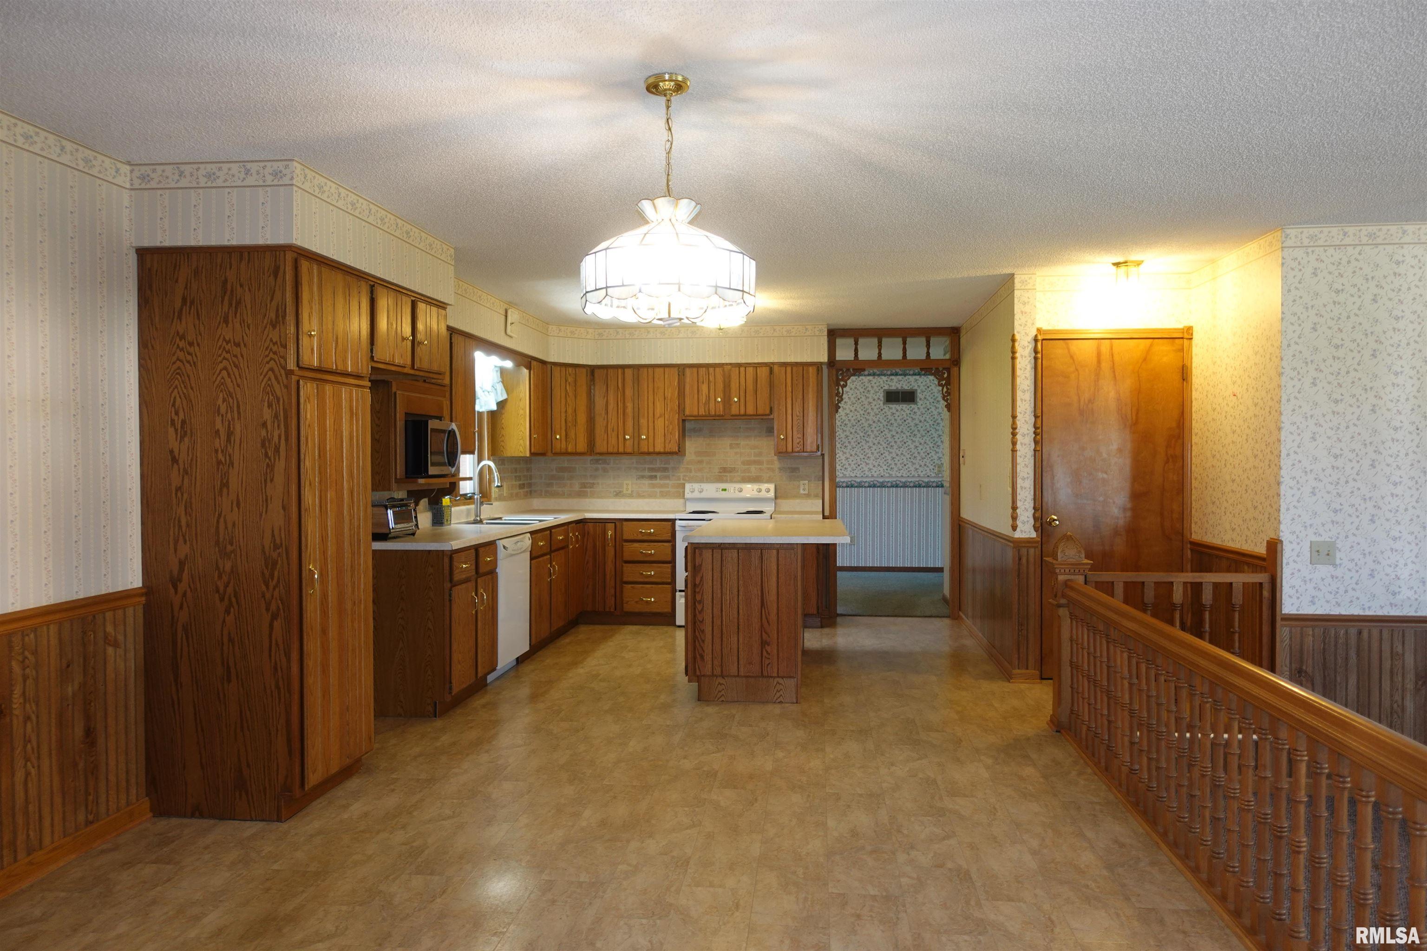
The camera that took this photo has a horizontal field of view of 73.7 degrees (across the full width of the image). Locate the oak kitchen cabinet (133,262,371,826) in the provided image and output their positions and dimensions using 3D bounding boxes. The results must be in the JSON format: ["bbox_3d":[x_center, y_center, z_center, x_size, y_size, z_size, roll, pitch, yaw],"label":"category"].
[{"bbox_3d":[-1.796,0.214,3.823,0.646,2.133,0.581,0,1,7],"label":"oak kitchen cabinet"}]

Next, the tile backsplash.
[{"bbox_3d":[-0.397,-0.119,7.752,2.555,0.685,1.060,0,1,6],"label":"tile backsplash"}]

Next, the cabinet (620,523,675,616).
[{"bbox_3d":[-0.499,0.738,7.978,0.455,0.784,0.620,0,1,6],"label":"cabinet"}]

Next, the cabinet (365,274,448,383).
[{"bbox_3d":[-1.718,-0.666,4.505,0.646,0.397,0.823,0,1,7],"label":"cabinet"}]

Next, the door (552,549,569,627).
[{"bbox_3d":[-1.137,0.834,7.022,0.022,0.562,0.435,0,1,6],"label":"door"}]

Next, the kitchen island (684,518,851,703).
[{"bbox_3d":[0.373,0.780,5.922,0.910,0.910,1.465,0,1,7],"label":"kitchen island"}]

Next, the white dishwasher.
[{"bbox_3d":[-1.535,0.815,6.012,0.605,0.870,0.605,0,1,6],"label":"white dishwasher"}]

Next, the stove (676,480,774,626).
[{"bbox_3d":[0.112,0.649,7.893,0.762,1.145,0.650,0,1,6],"label":"stove"}]

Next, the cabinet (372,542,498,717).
[{"bbox_3d":[-1.630,0.823,5.349,0.625,0.874,0.730,0,1,6],"label":"cabinet"}]

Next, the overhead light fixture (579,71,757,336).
[{"bbox_3d":[-0.129,-0.789,2.758,0.520,0.713,0.520,0,1,7],"label":"overhead light fixture"}]

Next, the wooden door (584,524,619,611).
[{"bbox_3d":[-0.900,0.732,7.542,0.254,0.705,0.022,0,1,7],"label":"wooden door"}]

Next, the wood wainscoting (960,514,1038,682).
[{"bbox_3d":[2.008,0.803,6.871,0.175,0.865,2.240,0,1,6],"label":"wood wainscoting"}]

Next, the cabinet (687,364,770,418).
[{"bbox_3d":[0.139,-0.697,8.014,0.751,0.456,0.325,0,1,7],"label":"cabinet"}]

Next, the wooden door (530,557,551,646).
[{"bbox_3d":[-1.192,0.842,6.533,0.022,0.564,0.420,0,1,6],"label":"wooden door"}]

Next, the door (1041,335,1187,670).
[{"bbox_3d":[2.392,0.178,5.685,0.871,2.103,0.094,0,1,7],"label":"door"}]

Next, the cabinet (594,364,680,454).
[{"bbox_3d":[-0.617,-0.542,8.106,0.773,0.763,0.325,0,1,7],"label":"cabinet"}]

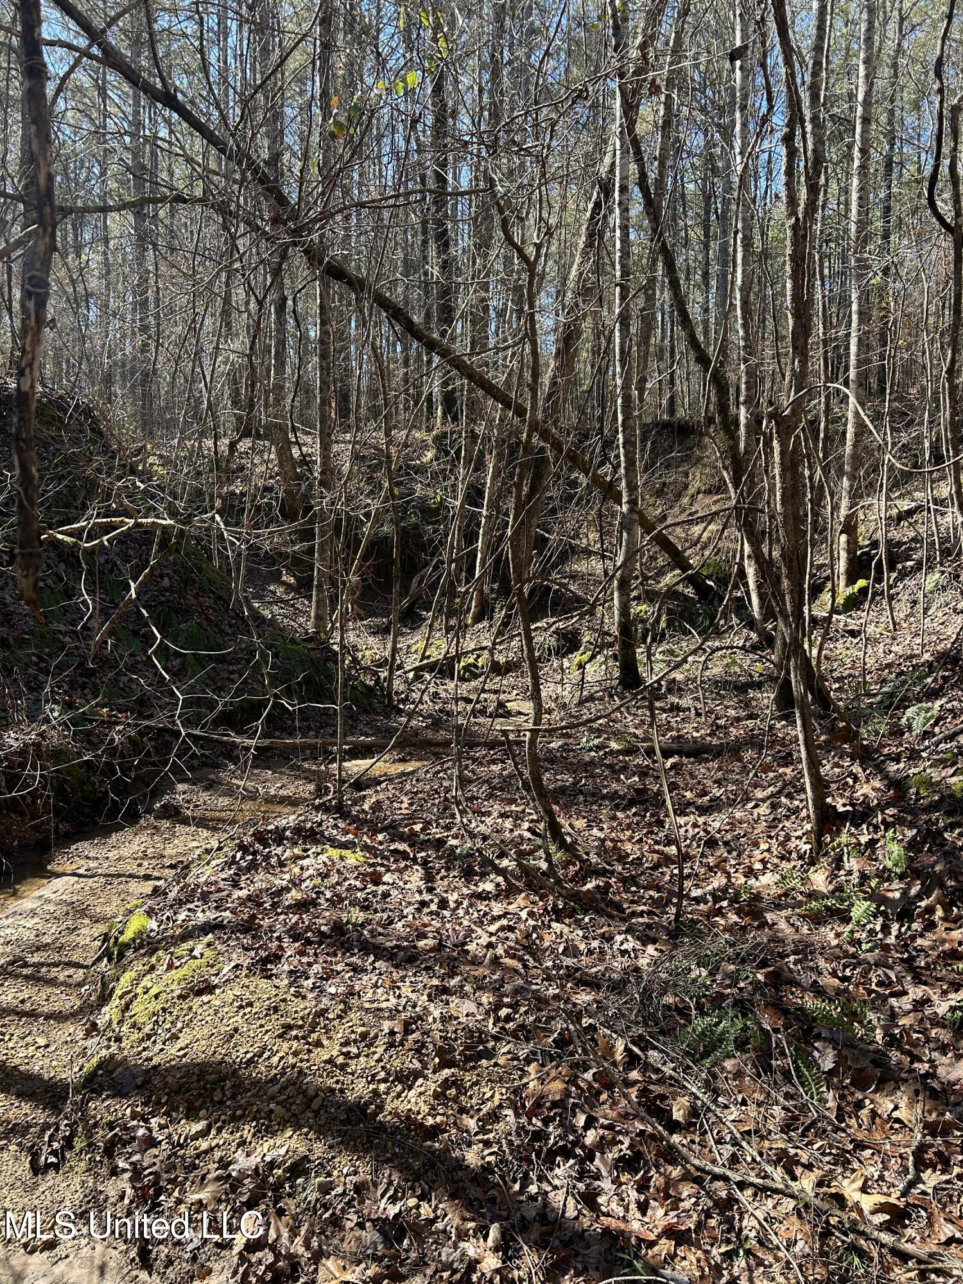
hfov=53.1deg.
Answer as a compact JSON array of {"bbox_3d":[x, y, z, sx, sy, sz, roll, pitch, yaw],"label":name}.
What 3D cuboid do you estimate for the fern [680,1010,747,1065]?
[{"bbox_3d":[0.693,1.186,2.900,0.190,0.110,0.170,1,3,0],"label":"fern"}]

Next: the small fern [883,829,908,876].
[{"bbox_3d":[1.847,0.936,4.300,0.100,0.180,0.100,1,3,0],"label":"small fern"}]

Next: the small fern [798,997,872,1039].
[{"bbox_3d":[1.100,1.168,3.000,0.200,0.085,0.150,1,3,0],"label":"small fern"}]

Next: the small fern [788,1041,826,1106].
[{"bbox_3d":[0.926,1.228,2.750,0.100,0.110,0.190,1,3,0],"label":"small fern"}]

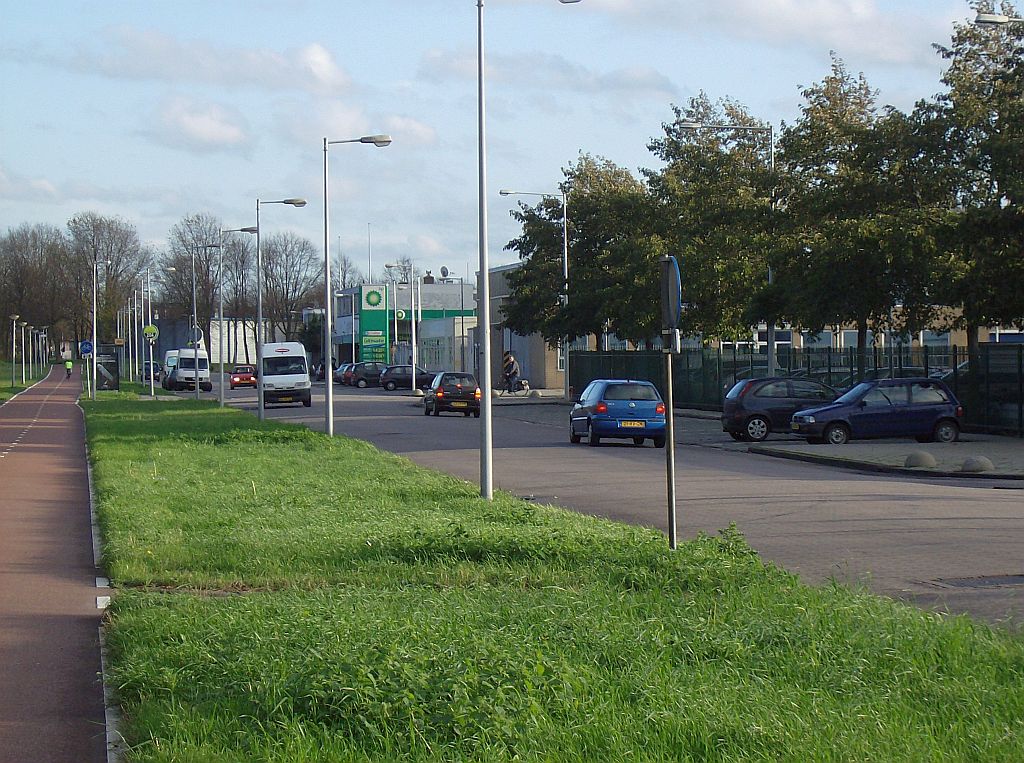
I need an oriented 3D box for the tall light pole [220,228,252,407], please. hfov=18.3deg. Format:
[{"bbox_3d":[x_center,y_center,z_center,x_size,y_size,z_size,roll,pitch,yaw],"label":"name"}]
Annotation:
[{"bbox_3d":[-10.593,-2.431,123.000,1.350,7.000,0.300,-1,0,-8],"label":"tall light pole"}]

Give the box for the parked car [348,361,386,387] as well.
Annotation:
[{"bbox_3d":[-7.600,-0.395,188.993,3.950,1.490,1.680,-1,1,-10],"label":"parked car"}]

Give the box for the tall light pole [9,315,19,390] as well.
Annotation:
[{"bbox_3d":[-31.932,-1.972,203.977,0.620,4.650,0.620,-1,1,-8],"label":"tall light pole"}]

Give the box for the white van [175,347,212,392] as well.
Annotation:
[{"bbox_3d":[-18.444,-0.635,184.000,2.000,2.400,5.300,-1,0,-7],"label":"white van"}]

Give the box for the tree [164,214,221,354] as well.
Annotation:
[{"bbox_3d":[-33.322,-9.514,334.921,6.400,16.300,6.400,-1,1,-8],"label":"tree"}]

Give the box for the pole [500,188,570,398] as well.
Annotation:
[{"bbox_3d":[0.920,-3.469,127.782,2.750,8.400,0.300,-1,1,-8],"label":"pole"}]

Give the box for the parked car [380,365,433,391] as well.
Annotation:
[{"bbox_3d":[-5.473,-0.173,178.000,3.900,1.420,1.660,-1,0,-13],"label":"parked car"}]

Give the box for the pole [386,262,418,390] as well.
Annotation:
[{"bbox_3d":[-5.788,-2.841,165.877,1.500,6.700,0.280,-1,1,-8],"label":"pole"}]

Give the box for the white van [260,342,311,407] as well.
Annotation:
[{"bbox_3d":[-8.995,-0.259,125.527,2.030,2.500,5.100,-1,1,-5],"label":"white van"}]

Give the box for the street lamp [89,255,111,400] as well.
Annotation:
[{"bbox_3d":[-20.741,-2.515,160.967,0.350,6.950,1.200,-1,1,-45],"label":"street lamp"}]

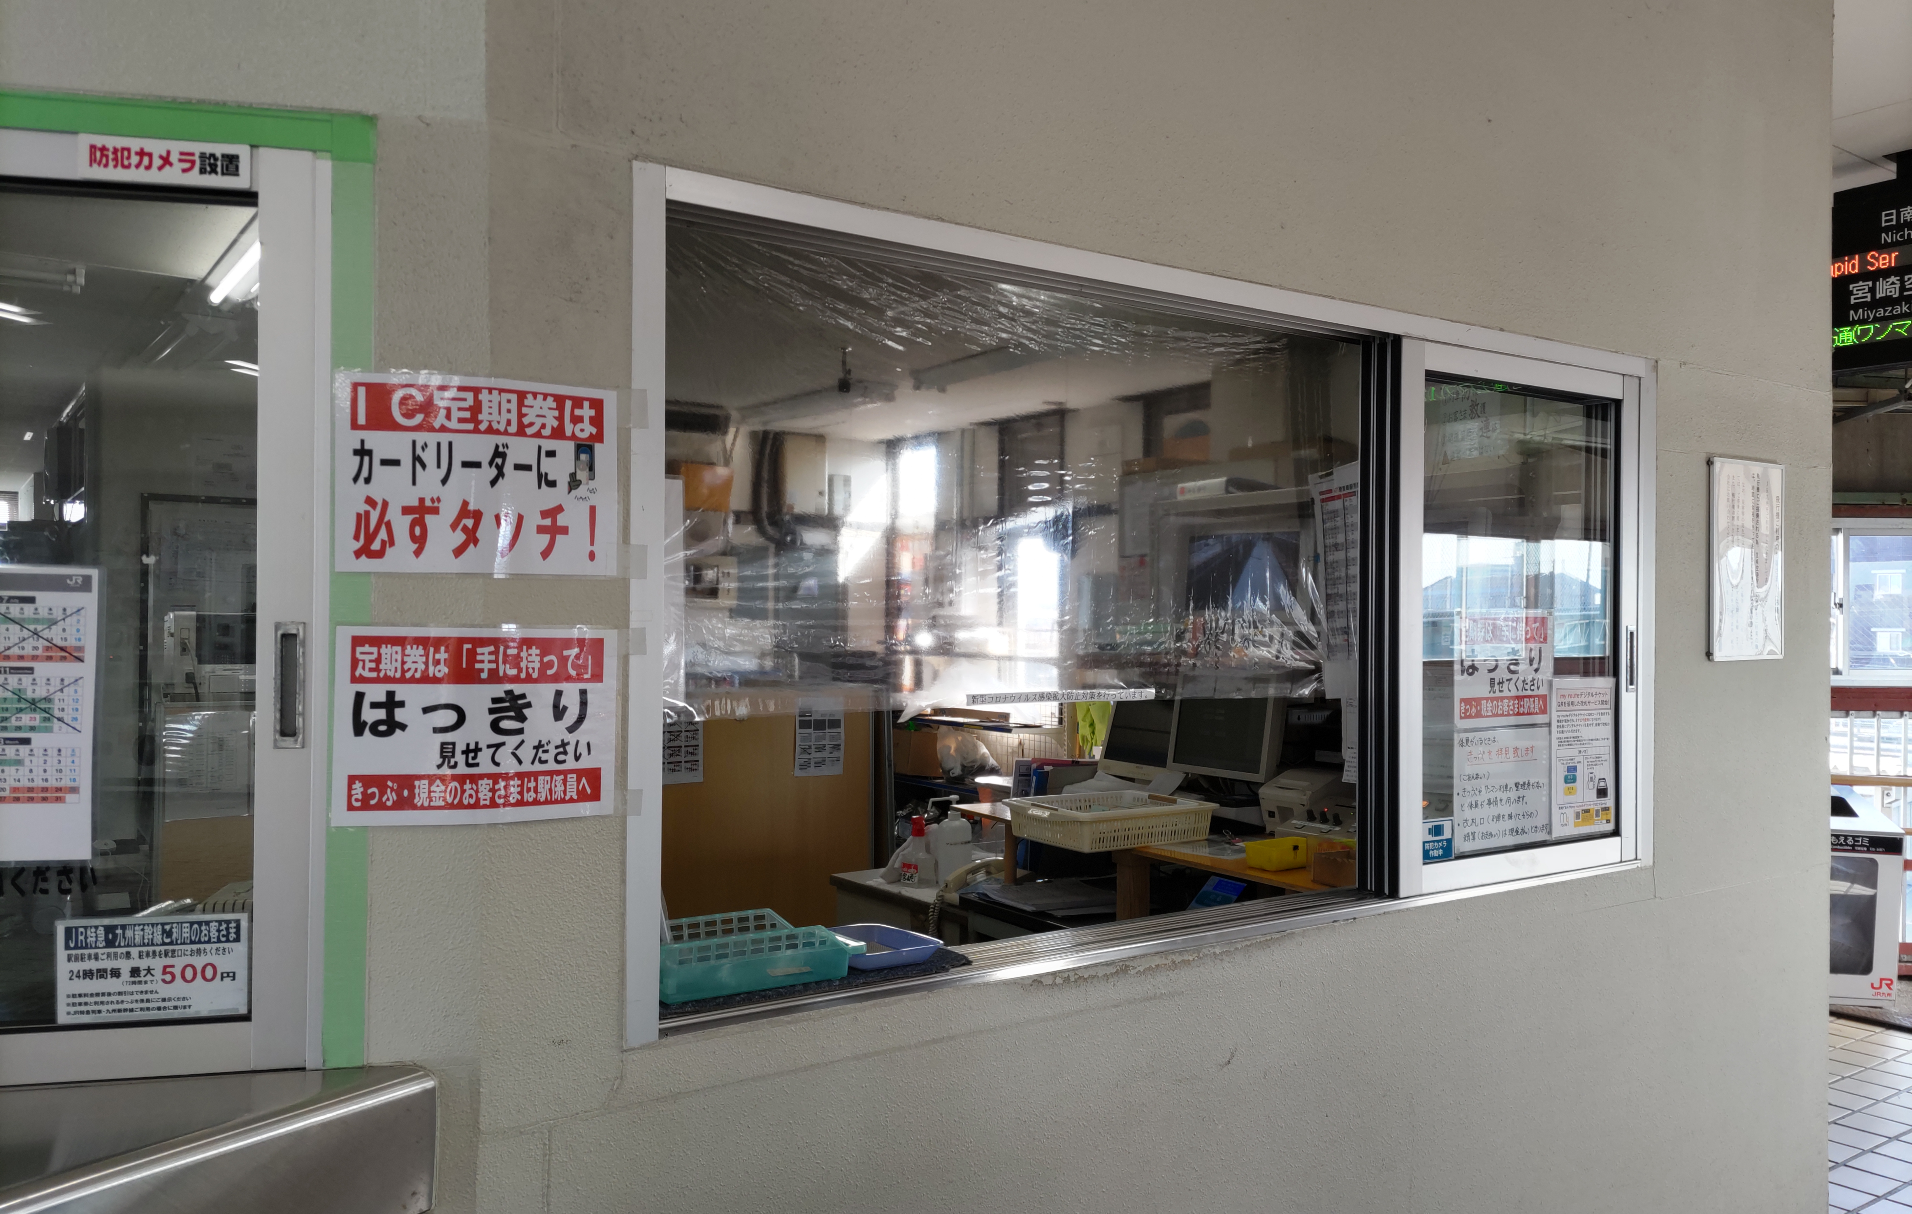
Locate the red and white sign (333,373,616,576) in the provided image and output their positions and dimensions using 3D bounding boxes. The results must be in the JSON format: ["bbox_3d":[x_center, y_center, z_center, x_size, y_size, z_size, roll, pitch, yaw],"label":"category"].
[{"bbox_3d":[-0.517,-0.142,1.570,0.297,0.212,0.028,0,0,-23],"label":"red and white sign"}]

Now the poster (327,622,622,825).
[{"bbox_3d":[-0.518,0.130,1.570,0.298,0.212,0.028,0,0,-23],"label":"poster"}]

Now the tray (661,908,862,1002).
[{"bbox_3d":[-0.276,0.450,1.881,0.287,0.071,0.137,1,0,-32],"label":"tray"}]

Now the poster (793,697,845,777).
[{"bbox_3d":[-0.514,0.493,5.450,0.210,0.297,0.012,1,0,-33],"label":"poster"}]

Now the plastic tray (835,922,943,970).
[{"bbox_3d":[-0.125,0.474,1.995,0.150,0.029,0.166,1,0,-36],"label":"plastic tray"}]

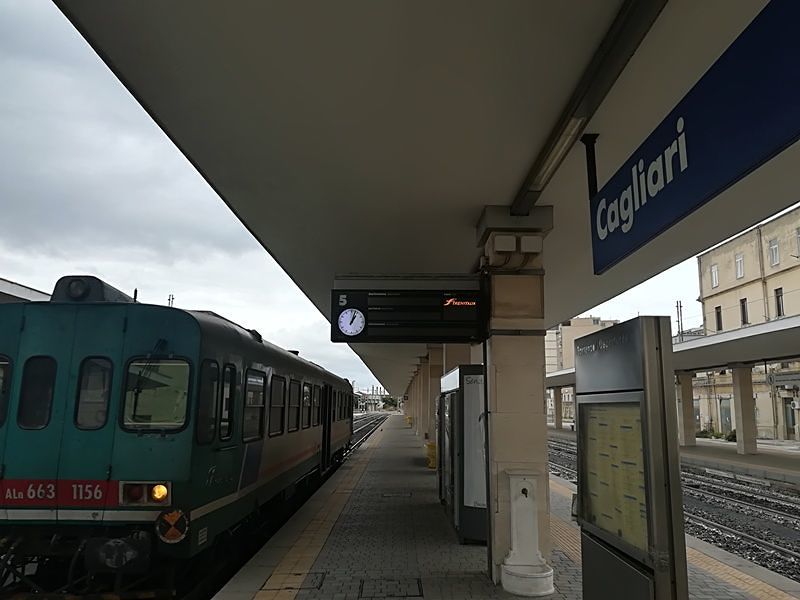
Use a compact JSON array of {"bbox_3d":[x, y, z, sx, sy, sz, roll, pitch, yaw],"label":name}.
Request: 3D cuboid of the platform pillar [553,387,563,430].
[{"bbox_3d":[14.029,9.558,53.222,0.550,3.588,0.550,1,-10,0],"label":"platform pillar"}]

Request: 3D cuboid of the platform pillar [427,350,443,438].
[{"bbox_3d":[1.220,3.361,19.413,0.550,3.686,0.550,1,-10,0],"label":"platform pillar"}]

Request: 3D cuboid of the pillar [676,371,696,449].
[{"bbox_3d":[14.076,5.372,29.605,0.550,3.588,0.550,1,-10,0],"label":"pillar"}]

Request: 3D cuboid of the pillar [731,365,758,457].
[{"bbox_3d":[14.086,4.506,24.717,0.550,3.588,0.550,1,-10,0],"label":"pillar"}]

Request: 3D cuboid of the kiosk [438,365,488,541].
[{"bbox_3d":[1.205,2.334,9.642,0.840,2.298,3.499,1,-10,0],"label":"kiosk"}]

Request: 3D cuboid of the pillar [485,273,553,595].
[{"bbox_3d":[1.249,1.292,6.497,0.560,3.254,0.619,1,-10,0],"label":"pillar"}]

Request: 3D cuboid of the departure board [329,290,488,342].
[{"bbox_3d":[0.084,0.187,6.626,1.678,0.590,0.197,1,-10,0],"label":"departure board"}]

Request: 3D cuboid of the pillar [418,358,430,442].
[{"bbox_3d":[1.208,4.487,25.767,0.550,3.686,0.550,1,-10,0],"label":"pillar"}]

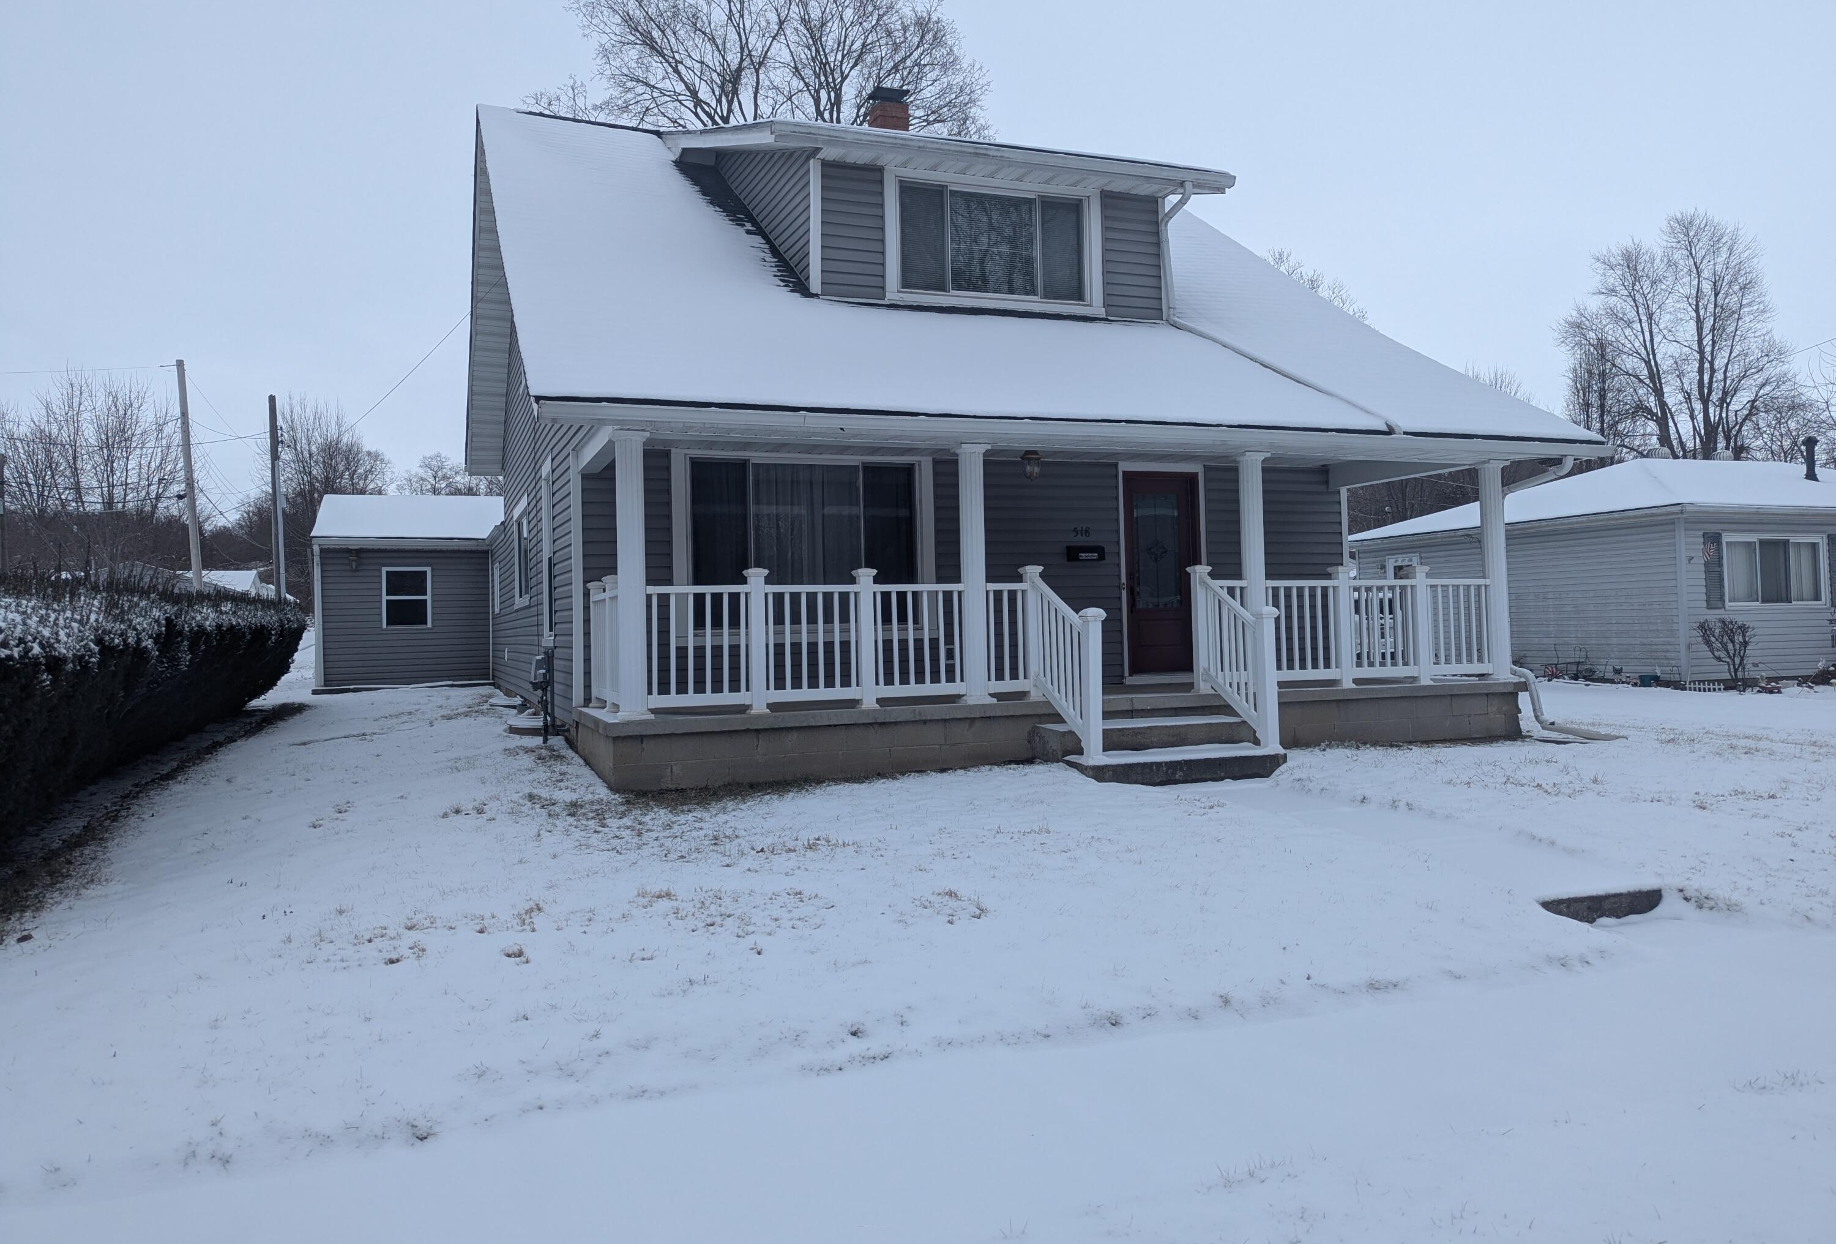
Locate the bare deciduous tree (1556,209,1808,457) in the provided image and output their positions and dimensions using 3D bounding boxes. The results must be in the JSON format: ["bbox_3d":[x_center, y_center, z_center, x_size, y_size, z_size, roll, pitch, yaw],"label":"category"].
[{"bbox_3d":[30.094,-7.691,49.959,8.600,16.931,8.300,-1,0,-21],"label":"bare deciduous tree"}]

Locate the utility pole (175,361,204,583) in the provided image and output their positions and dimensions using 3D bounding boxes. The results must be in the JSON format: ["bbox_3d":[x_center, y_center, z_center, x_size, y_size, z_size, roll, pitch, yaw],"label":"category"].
[{"bbox_3d":[-19.898,-2.704,35.075,0.270,9.041,0.270,-5,1,-21],"label":"utility pole"}]

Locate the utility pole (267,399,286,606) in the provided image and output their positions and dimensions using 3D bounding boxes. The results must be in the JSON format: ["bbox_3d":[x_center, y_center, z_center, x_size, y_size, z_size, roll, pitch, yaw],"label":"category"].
[{"bbox_3d":[-20.087,-2.641,40.009,0.300,8.955,0.300,-2,0,-21],"label":"utility pole"}]

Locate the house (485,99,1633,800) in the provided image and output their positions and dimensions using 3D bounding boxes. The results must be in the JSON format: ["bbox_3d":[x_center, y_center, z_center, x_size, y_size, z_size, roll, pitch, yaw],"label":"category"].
[{"bbox_3d":[-0.376,-2.576,15.987,9.535,7.608,13.328,-1,0,-21],"label":"house"}]

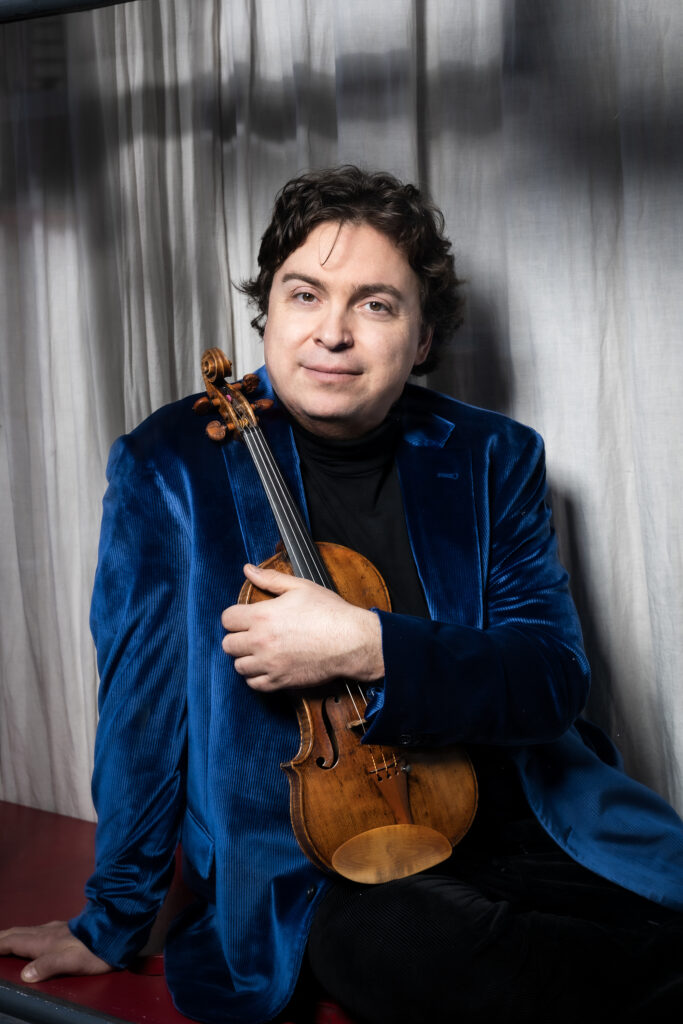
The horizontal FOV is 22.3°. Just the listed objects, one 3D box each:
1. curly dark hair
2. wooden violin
[{"bbox_3d":[0.015,-0.255,1.830,0.218,0.213,0.215,8,8,9],"label":"curly dark hair"},{"bbox_3d":[-0.026,0.093,1.819,0.202,0.597,0.090,-18,-6,-24],"label":"wooden violin"}]

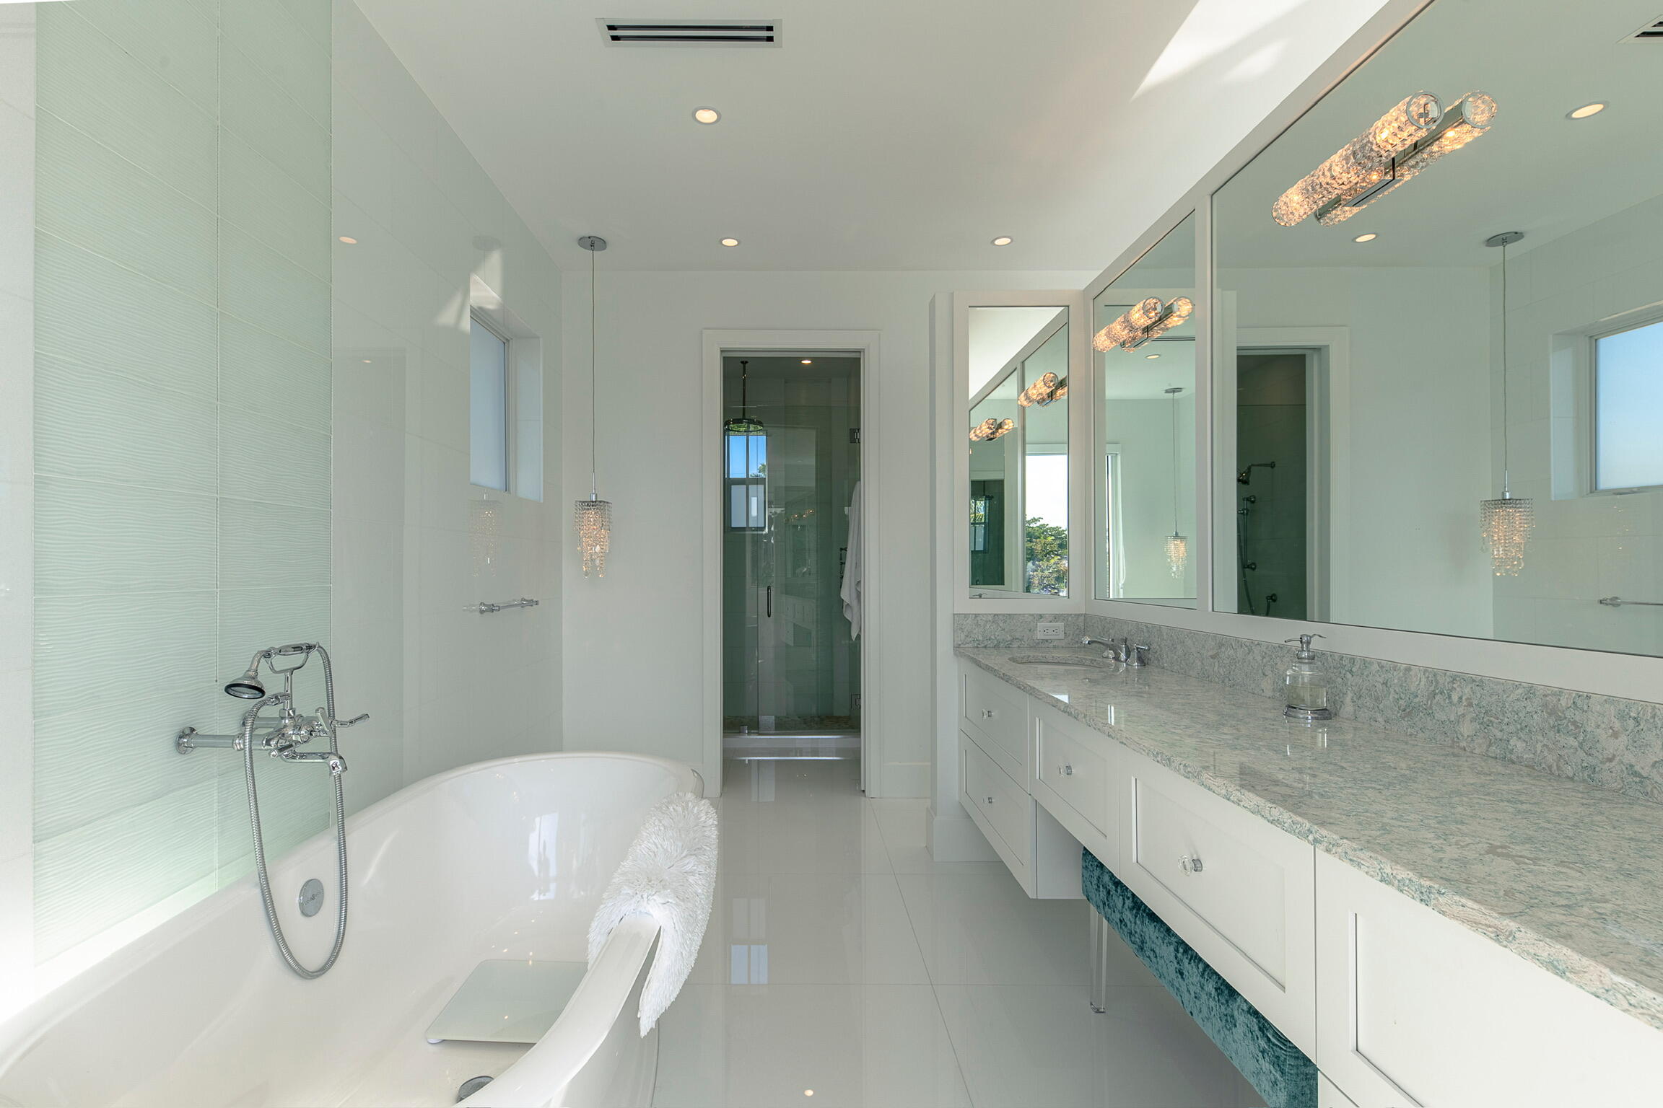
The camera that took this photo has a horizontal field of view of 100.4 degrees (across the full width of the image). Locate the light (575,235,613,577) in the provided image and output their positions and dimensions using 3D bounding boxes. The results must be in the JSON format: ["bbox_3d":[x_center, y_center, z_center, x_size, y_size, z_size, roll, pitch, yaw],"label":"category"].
[{"bbox_3d":[-1.187,-0.717,3.460,0.182,1.667,0.182,0,-1,-3],"label":"light"}]

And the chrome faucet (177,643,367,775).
[{"bbox_3d":[-1.190,0.335,1.490,0.280,0.288,0.300,0,-1,-3],"label":"chrome faucet"}]

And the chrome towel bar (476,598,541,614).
[{"bbox_3d":[-1.385,0.226,3.010,0.082,0.050,0.490,0,-1,-3],"label":"chrome towel bar"}]

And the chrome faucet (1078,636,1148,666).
[{"bbox_3d":[1.022,0.354,2.580,0.180,0.098,0.340,0,-1,-3],"label":"chrome faucet"}]

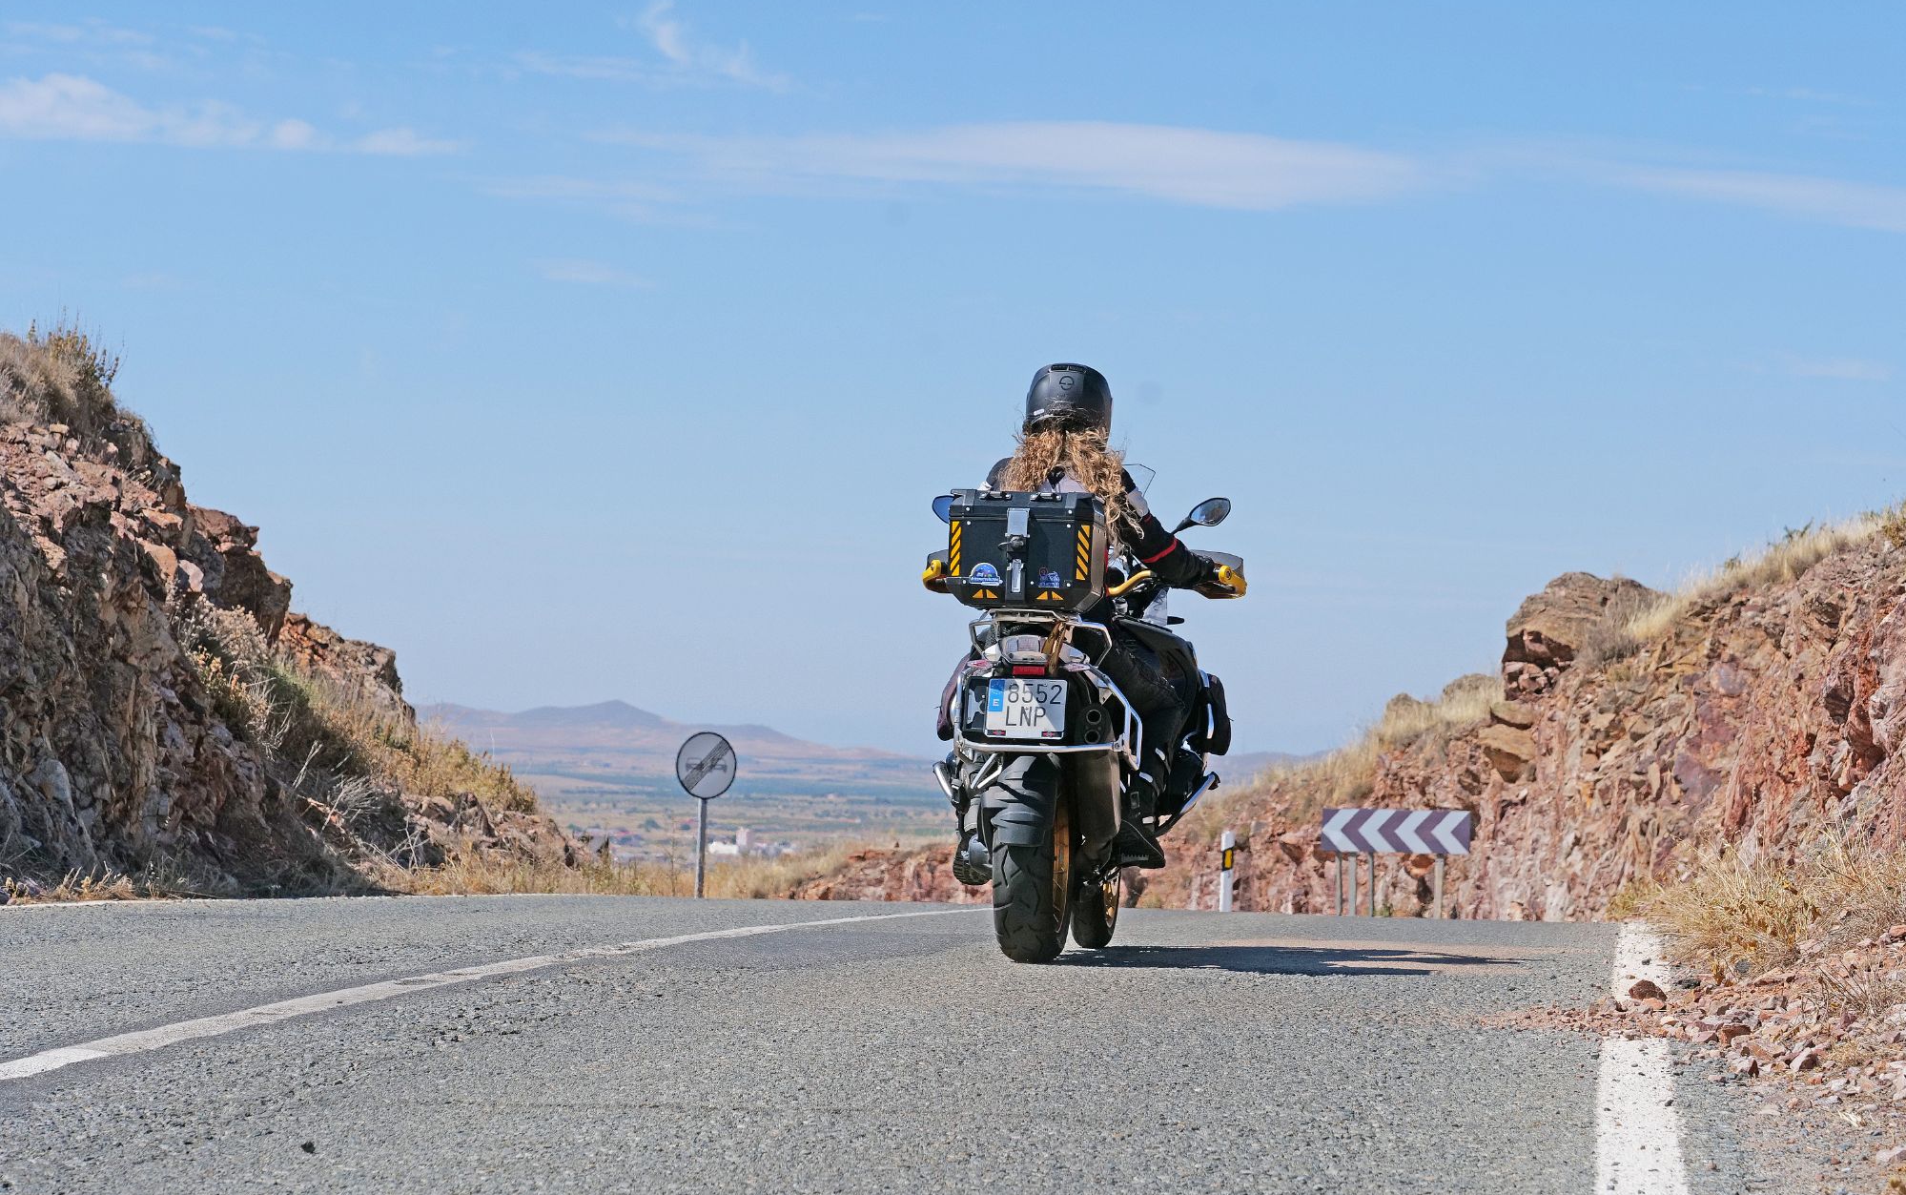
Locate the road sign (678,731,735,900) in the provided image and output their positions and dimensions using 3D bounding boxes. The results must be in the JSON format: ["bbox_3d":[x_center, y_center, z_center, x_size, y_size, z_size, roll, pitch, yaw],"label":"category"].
[{"bbox_3d":[-3.330,3.130,74.200,0.900,2.650,0.100,3,-1,-29],"label":"road sign"}]

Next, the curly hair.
[{"bbox_3d":[0.337,-0.350,16.380,0.400,0.310,0.220,0,-1,8],"label":"curly hair"}]

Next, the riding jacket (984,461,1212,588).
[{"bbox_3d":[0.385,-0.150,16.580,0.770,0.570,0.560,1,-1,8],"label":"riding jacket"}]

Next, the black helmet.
[{"bbox_3d":[0.343,-0.563,16.500,0.250,0.260,0.330,0,-2,7],"label":"black helmet"}]

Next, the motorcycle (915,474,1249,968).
[{"bbox_3d":[0.355,0.335,16.530,0.980,1.460,2.270,2,-2,8],"label":"motorcycle"}]

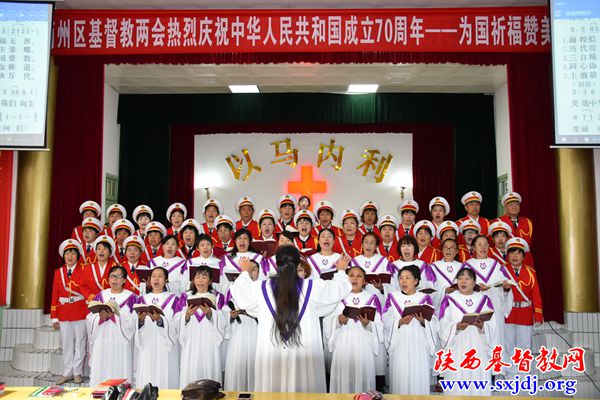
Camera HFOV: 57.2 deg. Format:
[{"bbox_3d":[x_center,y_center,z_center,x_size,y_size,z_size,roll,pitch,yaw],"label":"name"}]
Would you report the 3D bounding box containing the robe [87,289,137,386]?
[{"bbox_3d":[-1.713,1.402,4.947,0.430,1.200,0.360,0,-5,-3],"label":"robe"}]

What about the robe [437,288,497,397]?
[{"bbox_3d":[1.521,1.426,4.995,0.530,1.170,0.380,0,-5,3],"label":"robe"}]

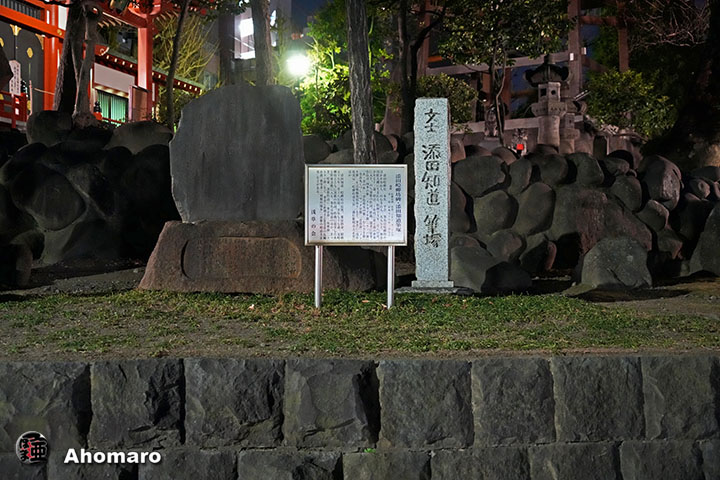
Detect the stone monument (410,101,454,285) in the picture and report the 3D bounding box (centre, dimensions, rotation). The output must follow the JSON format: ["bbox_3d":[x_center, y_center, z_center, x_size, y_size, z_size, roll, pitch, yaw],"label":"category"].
[{"bbox_3d":[0.712,-0.445,8.600,0.410,1.850,0.380,0,0,5],"label":"stone monument"}]

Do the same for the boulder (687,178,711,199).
[{"bbox_3d":[4.347,-0.661,11.300,0.308,0.257,0.280,0,0,0],"label":"boulder"}]

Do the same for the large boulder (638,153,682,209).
[{"bbox_3d":[3.586,-0.686,10.500,0.525,0.668,0.550,0,0,0],"label":"large boulder"}]

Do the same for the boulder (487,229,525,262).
[{"bbox_3d":[1.637,0.062,9.900,0.428,0.383,0.420,0,0,0],"label":"boulder"}]

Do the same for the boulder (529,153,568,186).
[{"bbox_3d":[2.314,-0.865,10.800,0.491,0.417,0.450,0,0,0],"label":"boulder"}]

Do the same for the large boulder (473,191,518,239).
[{"bbox_3d":[1.571,-0.290,10.200,0.533,0.568,0.500,0,0,0],"label":"large boulder"}]

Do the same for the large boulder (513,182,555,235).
[{"bbox_3d":[2.051,-0.372,10.400,0.496,0.615,0.500,0,0,0],"label":"large boulder"}]

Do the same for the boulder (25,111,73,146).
[{"bbox_3d":[-4.177,-1.495,11.800,0.644,0.483,0.550,0,0,0],"label":"boulder"}]

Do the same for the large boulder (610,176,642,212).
[{"bbox_3d":[3.210,-0.548,10.600,0.385,0.434,0.400,0,0,0],"label":"large boulder"}]

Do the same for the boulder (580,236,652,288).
[{"bbox_3d":[2.653,0.233,9.100,0.745,0.538,0.600,0,0,0],"label":"boulder"}]

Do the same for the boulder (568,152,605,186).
[{"bbox_3d":[2.780,-0.865,10.800,0.442,0.417,0.420,0,0,0],"label":"boulder"}]

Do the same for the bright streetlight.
[{"bbox_3d":[-1.328,-3.768,19.000,0.518,0.561,0.450,0,0,0],"label":"bright streetlight"}]

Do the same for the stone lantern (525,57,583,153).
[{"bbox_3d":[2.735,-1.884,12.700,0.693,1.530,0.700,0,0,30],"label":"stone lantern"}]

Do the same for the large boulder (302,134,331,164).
[{"bbox_3d":[-0.588,-1.121,10.900,0.468,0.372,0.450,0,0,0],"label":"large boulder"}]

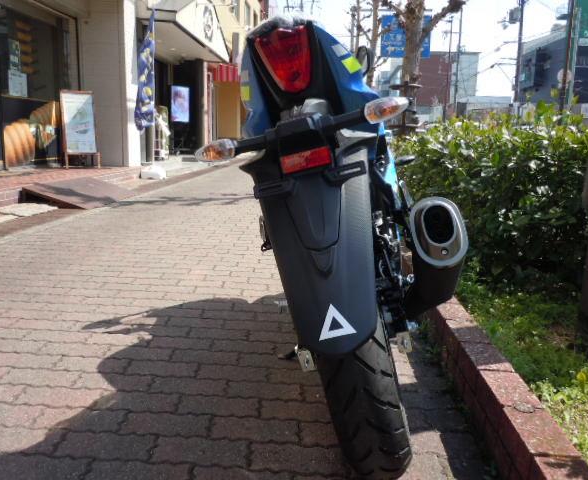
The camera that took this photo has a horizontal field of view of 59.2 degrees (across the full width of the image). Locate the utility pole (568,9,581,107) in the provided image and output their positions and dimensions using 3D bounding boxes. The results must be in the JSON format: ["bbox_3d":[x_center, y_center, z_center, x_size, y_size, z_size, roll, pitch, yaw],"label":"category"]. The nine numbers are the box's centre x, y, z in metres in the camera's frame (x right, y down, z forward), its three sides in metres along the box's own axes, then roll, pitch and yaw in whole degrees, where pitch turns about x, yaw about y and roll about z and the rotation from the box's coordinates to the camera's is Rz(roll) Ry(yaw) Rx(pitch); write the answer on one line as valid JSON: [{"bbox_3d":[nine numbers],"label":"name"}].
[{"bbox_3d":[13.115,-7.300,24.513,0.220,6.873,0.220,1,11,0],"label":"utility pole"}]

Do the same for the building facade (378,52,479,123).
[{"bbox_3d":[11.757,-12.516,48.469,9.300,8.841,6.000,1,11,0],"label":"building facade"}]

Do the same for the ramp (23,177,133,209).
[{"bbox_3d":[-2.361,-0.558,5.868,0.760,0.165,1.520,1,11,0],"label":"ramp"}]

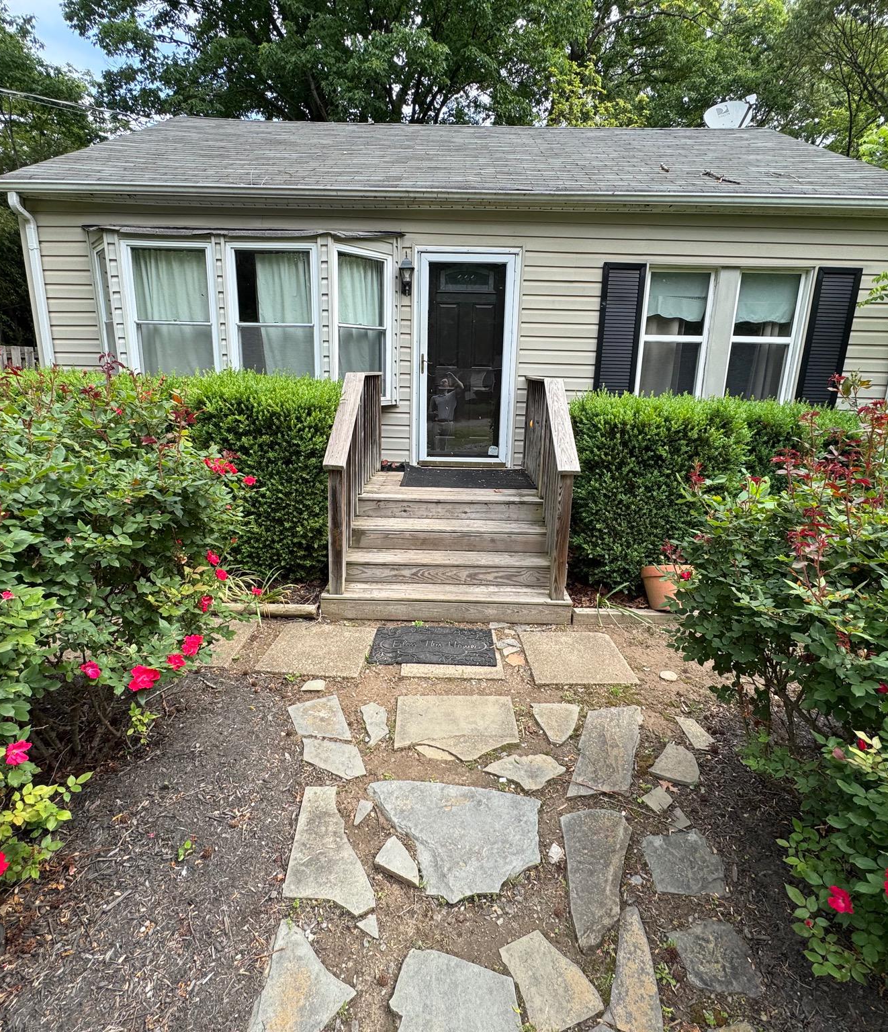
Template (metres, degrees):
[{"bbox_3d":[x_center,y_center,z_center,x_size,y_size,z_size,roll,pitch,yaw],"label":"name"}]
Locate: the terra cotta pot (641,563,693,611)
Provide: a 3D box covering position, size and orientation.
[{"bbox_3d":[1.661,0.532,4.110,0.405,0.340,0.405,0,-7,22],"label":"terra cotta pot"}]

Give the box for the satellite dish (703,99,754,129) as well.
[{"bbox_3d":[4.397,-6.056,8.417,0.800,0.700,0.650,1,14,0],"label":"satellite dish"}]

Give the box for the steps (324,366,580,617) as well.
[{"bbox_3d":[0.048,-0.321,4.722,1.747,1.695,2.080,1,14,0],"label":"steps"}]

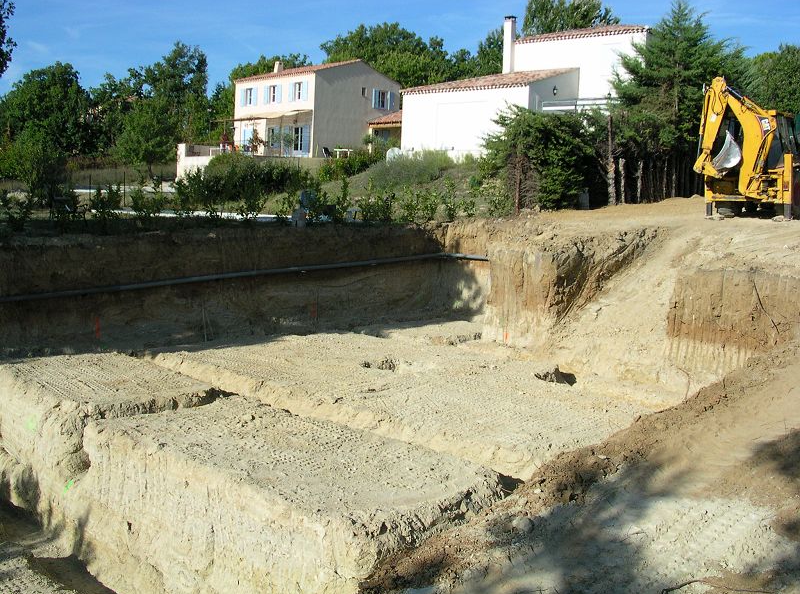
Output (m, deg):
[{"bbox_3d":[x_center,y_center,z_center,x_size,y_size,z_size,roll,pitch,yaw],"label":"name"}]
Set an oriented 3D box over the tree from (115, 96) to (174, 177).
[{"bbox_3d":[-13.147,-8.259,44.000,2.990,4.090,3.100,2,7,0],"label":"tree"}]

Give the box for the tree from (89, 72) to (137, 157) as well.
[{"bbox_3d":[-17.820,-11.219,53.000,2.890,5.110,3.300,2,7,0],"label":"tree"}]

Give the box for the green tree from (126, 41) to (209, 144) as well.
[{"bbox_3d":[-16.314,-14.174,60.000,5.580,7.280,5.500,2,7,0],"label":"green tree"}]

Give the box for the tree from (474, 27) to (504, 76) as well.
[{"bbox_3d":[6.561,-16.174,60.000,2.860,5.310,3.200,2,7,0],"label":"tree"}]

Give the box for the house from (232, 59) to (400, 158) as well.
[{"bbox_3d":[-5.897,-12.874,60.146,7.380,6.540,9.390,-4,9,-42],"label":"house"}]

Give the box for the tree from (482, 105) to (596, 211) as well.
[{"bbox_3d":[4.731,-4.697,29.000,3.750,3.490,3.400,2,7,0],"label":"tree"}]

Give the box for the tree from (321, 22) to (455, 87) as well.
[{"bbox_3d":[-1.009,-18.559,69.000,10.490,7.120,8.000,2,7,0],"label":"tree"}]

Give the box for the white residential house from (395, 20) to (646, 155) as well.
[{"bbox_3d":[7.931,-11.098,46.535,12.080,7.710,9.790,8,9,42],"label":"white residential house"}]

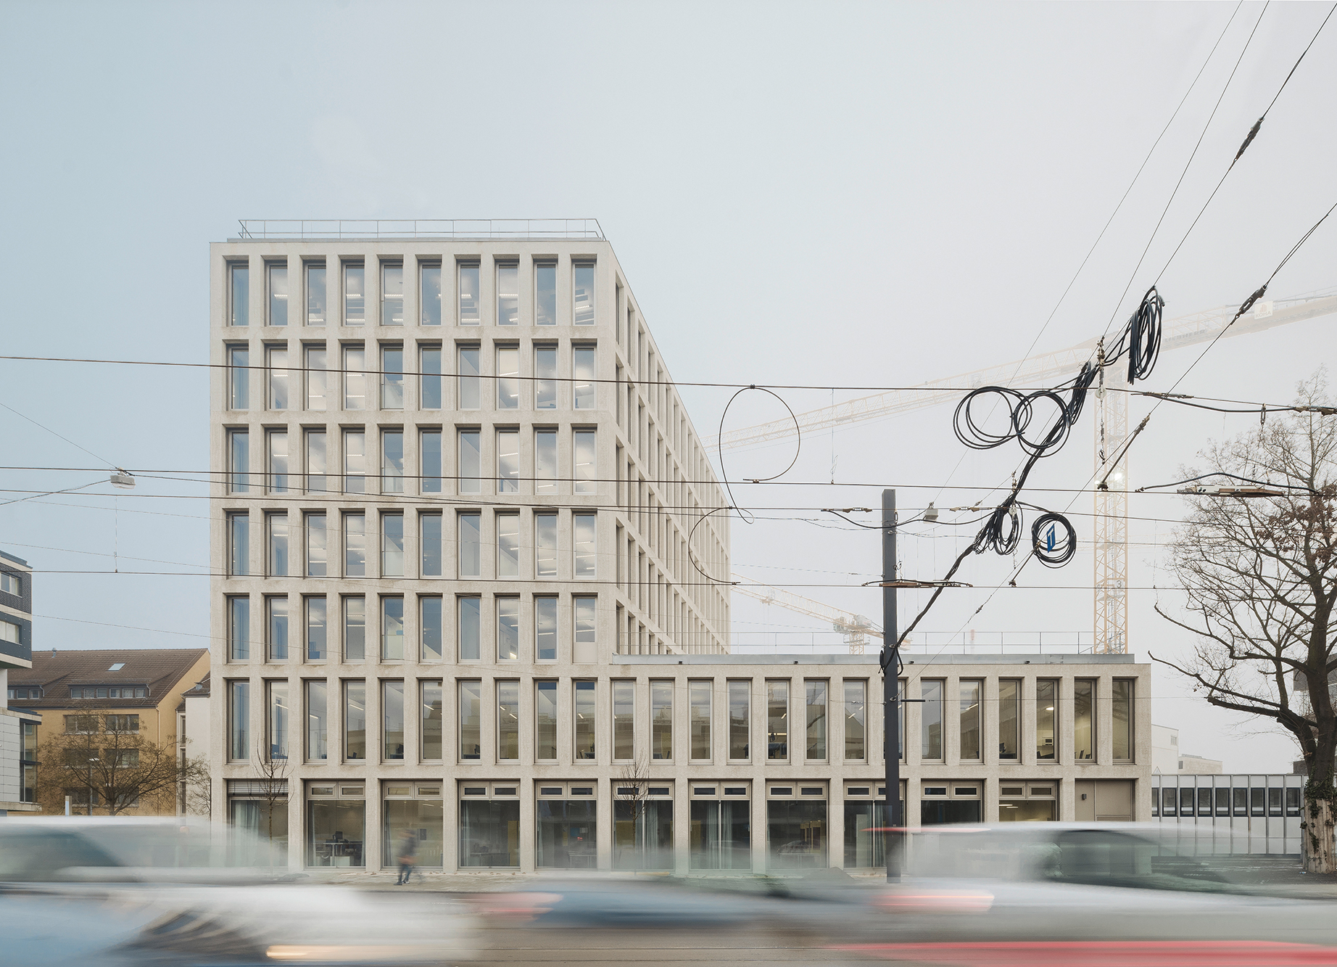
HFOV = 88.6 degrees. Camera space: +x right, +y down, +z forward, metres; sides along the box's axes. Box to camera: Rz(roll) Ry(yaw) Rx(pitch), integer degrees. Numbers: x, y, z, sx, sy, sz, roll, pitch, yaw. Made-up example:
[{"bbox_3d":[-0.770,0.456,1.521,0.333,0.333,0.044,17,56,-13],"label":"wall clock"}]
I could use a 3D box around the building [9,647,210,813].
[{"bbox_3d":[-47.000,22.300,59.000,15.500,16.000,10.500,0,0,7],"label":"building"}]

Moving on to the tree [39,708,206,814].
[{"bbox_3d":[-34.256,18.788,43.000,10.900,9.700,10.300,0,0,0],"label":"tree"}]

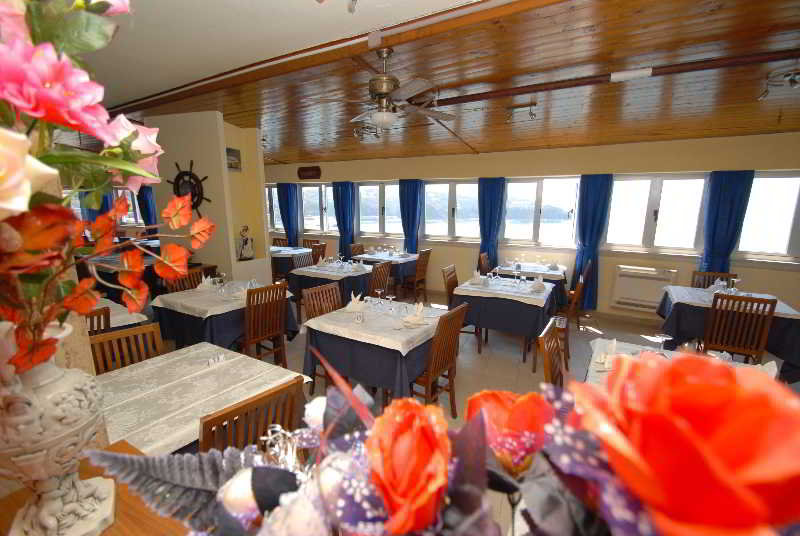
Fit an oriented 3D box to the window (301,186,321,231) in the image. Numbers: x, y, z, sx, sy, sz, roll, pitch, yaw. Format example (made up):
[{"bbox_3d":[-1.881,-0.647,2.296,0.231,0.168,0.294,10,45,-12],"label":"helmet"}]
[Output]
[{"bbox_3d":[-2.287,-1.521,8.617,0.680,1.120,0.080,6,11,29],"label":"window"}]

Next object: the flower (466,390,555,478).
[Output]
[{"bbox_3d":[0.126,0.190,0.380,0.092,0.085,0.092,1,9,0],"label":"flower"}]

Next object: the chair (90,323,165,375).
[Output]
[{"bbox_3d":[-1.590,0.884,2.089,0.500,0.970,0.430,10,15,41],"label":"chair"}]

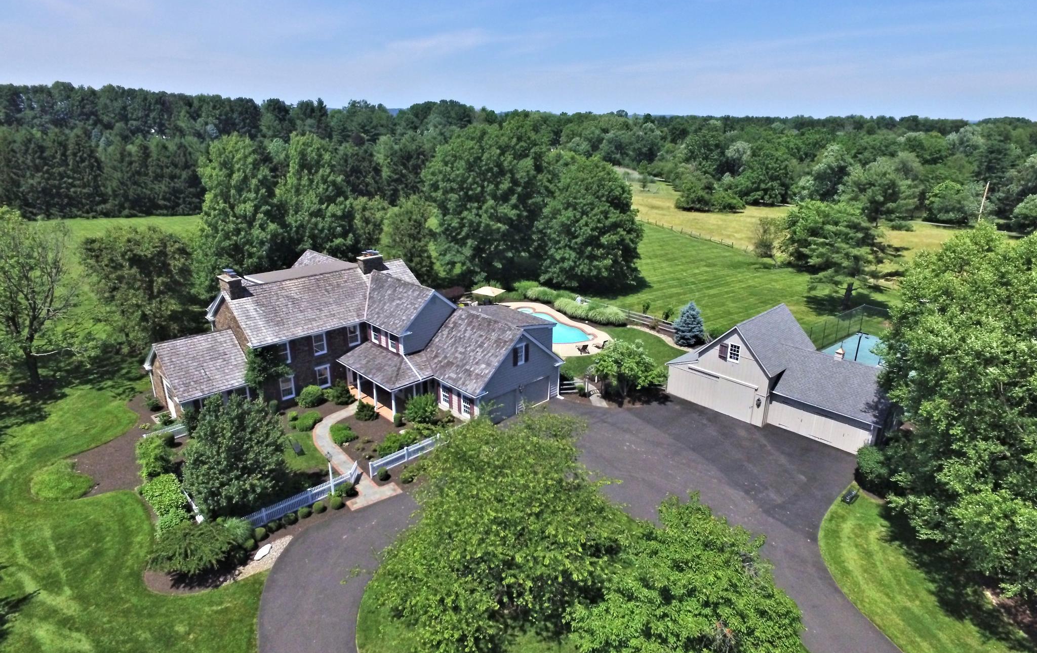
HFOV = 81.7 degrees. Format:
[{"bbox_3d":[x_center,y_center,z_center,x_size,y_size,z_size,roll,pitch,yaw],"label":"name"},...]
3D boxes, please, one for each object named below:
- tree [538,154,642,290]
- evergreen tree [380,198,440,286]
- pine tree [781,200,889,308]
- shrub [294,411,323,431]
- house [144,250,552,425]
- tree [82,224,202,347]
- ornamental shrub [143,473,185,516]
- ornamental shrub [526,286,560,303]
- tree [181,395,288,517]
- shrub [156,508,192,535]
[{"bbox_3d":[9.688,-14.269,80.993,13.924,17.538,13.924,1,19,0],"label":"tree"},{"bbox_3d":[-14.651,-11.462,80.239,7.807,11.925,7.807,1,19,0],"label":"evergreen tree"},{"bbox_3d":[35.972,-8.145,69.350,10.200,12.600,9.800,0,19,0],"label":"pine tree"},{"bbox_3d":[-15.321,6.771,43.652,2.113,1.162,1.521,-17,26,-42],"label":"shrub"},{"bbox_3d":[-14.227,0.226,47.581,24.400,10.200,27.100,-17,26,-41],"label":"house"},{"bbox_3d":[-34.471,-3.422,55.007,9.000,11.900,8.800,0,19,0],"label":"tree"},{"bbox_3d":[-20.398,9.504,34.433,2.179,1.810,2.942,-17,26,-42],"label":"ornamental shrub"},{"bbox_3d":[3.065,-4.105,75.367,4.183,1.748,3.137,1,19,0],"label":"ornamental shrub"},{"bbox_3d":[-15.762,7.048,33.495,5.300,6.500,5.200,0,19,0],"label":"tree"},{"bbox_3d":[-18.491,10.347,32.000,1.600,1.200,1.600,0,19,0],"label":"shrub"}]

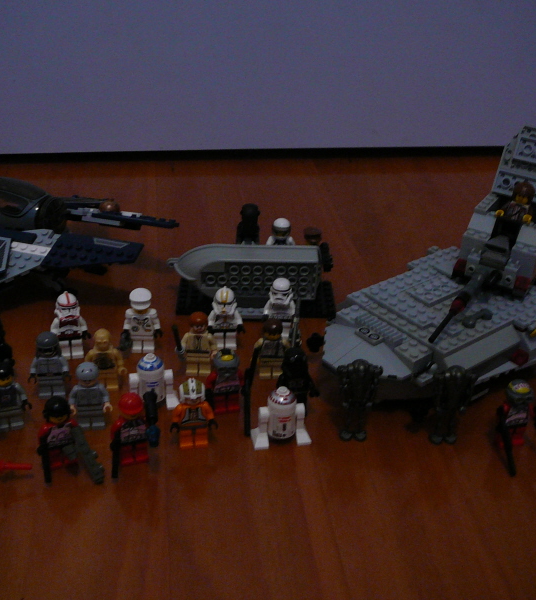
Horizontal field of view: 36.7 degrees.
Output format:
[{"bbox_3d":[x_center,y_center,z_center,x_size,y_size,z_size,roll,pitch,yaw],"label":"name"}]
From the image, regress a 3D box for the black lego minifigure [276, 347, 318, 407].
[{"bbox_3d":[0.016,0.047,0.474,0.026,0.042,0.015,-5,25,-11],"label":"black lego minifigure"}]

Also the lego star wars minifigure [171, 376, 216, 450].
[{"bbox_3d":[-0.041,0.061,0.442,0.026,0.043,0.015,-1,25,-4],"label":"lego star wars minifigure"}]

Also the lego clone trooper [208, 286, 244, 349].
[{"bbox_3d":[-0.029,0.013,0.544,0.025,0.043,0.015,0,25,-1],"label":"lego clone trooper"}]

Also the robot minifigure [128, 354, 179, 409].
[{"bbox_3d":[-0.068,0.045,0.472,0.033,0.037,0.018,-5,31,-14],"label":"robot minifigure"}]

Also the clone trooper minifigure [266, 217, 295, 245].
[{"bbox_3d":[0.009,-0.043,0.624,0.025,0.042,0.015,1,29,-3],"label":"clone trooper minifigure"}]

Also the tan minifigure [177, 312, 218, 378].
[{"bbox_3d":[-0.045,0.029,0.512,0.026,0.042,0.016,0,25,-1],"label":"tan minifigure"}]

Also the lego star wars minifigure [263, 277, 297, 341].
[{"bbox_3d":[0.009,0.007,0.557,0.025,0.043,0.016,4,25,8],"label":"lego star wars minifigure"}]

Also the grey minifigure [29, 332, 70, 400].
[{"bbox_3d":[-0.128,0.039,0.473,0.025,0.042,0.015,-2,31,-9],"label":"grey minifigure"}]

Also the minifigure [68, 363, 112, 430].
[{"bbox_3d":[-0.101,0.054,0.458,0.025,0.042,0.015,0,25,0],"label":"minifigure"}]

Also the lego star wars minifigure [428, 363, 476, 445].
[{"bbox_3d":[0.100,0.058,0.446,0.025,0.047,0.015,3,25,5],"label":"lego star wars minifigure"}]

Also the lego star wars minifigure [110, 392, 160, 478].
[{"bbox_3d":[-0.071,0.070,0.425,0.027,0.042,0.025,-9,32,-19],"label":"lego star wars minifigure"}]

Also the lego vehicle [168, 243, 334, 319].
[{"bbox_3d":[-0.009,-0.021,0.579,0.119,0.046,0.050,1,30,-3],"label":"lego vehicle"}]

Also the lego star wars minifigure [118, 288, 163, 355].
[{"bbox_3d":[-0.081,0.014,0.510,0.028,0.043,0.017,-1,29,-5],"label":"lego star wars minifigure"}]

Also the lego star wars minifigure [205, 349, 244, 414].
[{"bbox_3d":[-0.024,0.047,0.467,0.025,0.042,0.017,-8,32,-18],"label":"lego star wars minifigure"}]

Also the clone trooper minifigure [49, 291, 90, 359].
[{"bbox_3d":[-0.131,0.018,0.531,0.026,0.043,0.015,-5,25,-11],"label":"clone trooper minifigure"}]

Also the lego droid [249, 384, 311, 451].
[{"bbox_3d":[0.007,0.062,0.449,0.033,0.037,0.018,-5,31,-13],"label":"lego droid"}]

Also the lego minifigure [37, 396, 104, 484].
[{"bbox_3d":[-0.104,0.072,0.418,0.028,0.041,0.034,-13,34,-25],"label":"lego minifigure"}]

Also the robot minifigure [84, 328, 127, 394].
[{"bbox_3d":[-0.097,0.035,0.482,0.025,0.041,0.015,-1,29,-5],"label":"robot minifigure"}]

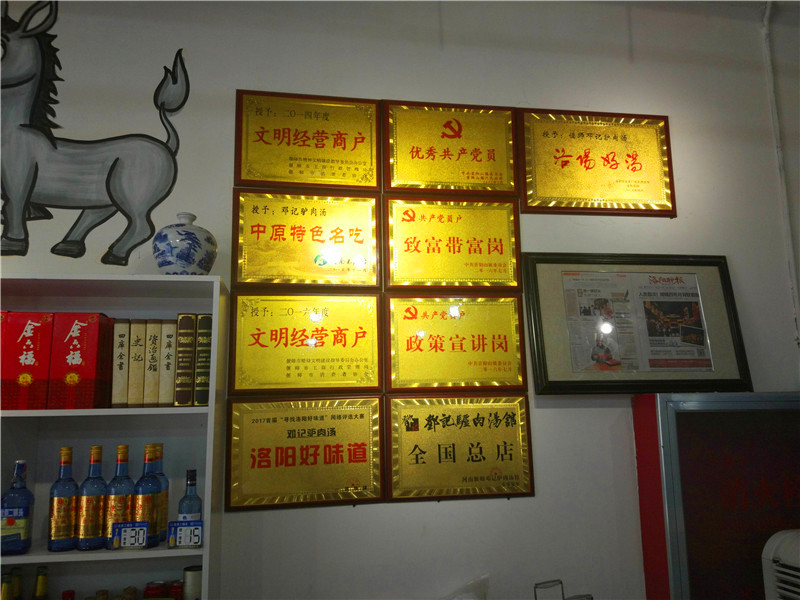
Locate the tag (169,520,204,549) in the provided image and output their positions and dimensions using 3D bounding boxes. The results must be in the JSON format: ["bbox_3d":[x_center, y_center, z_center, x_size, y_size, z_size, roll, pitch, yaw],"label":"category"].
[{"bbox_3d":[-0.564,0.619,1.714,0.086,0.070,0.020,1,-18,-10],"label":"tag"}]

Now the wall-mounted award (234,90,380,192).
[{"bbox_3d":[-0.315,-0.549,2.256,0.500,0.349,0.020,1,-10,-10],"label":"wall-mounted award"}]

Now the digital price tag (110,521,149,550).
[{"bbox_3d":[-0.701,0.615,1.692,0.086,0.068,0.020,1,-18,-10],"label":"digital price tag"}]

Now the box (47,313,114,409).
[{"bbox_3d":[-0.889,0.172,1.803,0.115,0.260,0.105,1,-8,-9],"label":"box"}]

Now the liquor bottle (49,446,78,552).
[{"bbox_3d":[-0.913,0.537,1.761,0.072,0.268,0.072,1,-8,-9],"label":"liquor bottle"}]

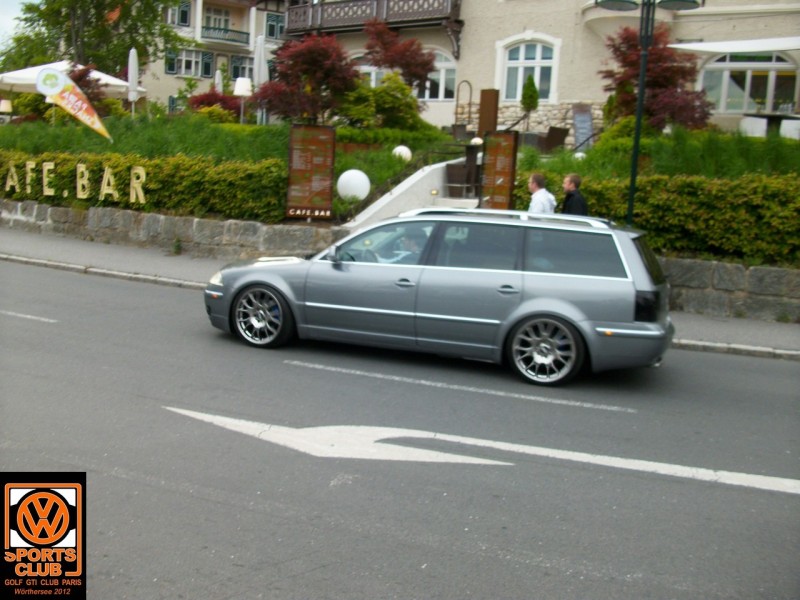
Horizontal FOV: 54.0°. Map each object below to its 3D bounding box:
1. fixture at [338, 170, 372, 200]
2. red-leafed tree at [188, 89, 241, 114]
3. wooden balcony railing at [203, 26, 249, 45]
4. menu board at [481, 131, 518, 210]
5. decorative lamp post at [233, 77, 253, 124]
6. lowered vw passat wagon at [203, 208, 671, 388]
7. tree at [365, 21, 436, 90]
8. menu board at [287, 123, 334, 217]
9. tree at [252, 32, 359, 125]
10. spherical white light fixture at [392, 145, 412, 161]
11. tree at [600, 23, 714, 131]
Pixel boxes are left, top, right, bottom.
[{"bbox_3d":[-0.831,-2.040,14.100,0.600,0.600,0.600,3,7,0],"label":"fixture"},{"bbox_3d":[-5.650,-5.717,24.094,1.700,1.500,1.600,5,7,15],"label":"red-leafed tree"},{"bbox_3d":[-12.622,-19.186,57.000,3.400,0.900,0.180,0,8,-24],"label":"wooden balcony railing"},{"bbox_3d":[1.503,-1.798,12.302,0.100,1.620,0.800,-2,9,-37],"label":"menu board"},{"bbox_3d":[-4.246,-5.143,21.103,0.480,1.650,0.480,6,8,20],"label":"decorative lamp post"},{"bbox_3d":[0.307,-0.182,7.730,4.680,1.430,1.790,6,8,19],"label":"lowered vw passat wagon"},{"bbox_3d":[-0.030,-5.630,20.194,1.900,3.100,1.800,5,7,15],"label":"tree"},{"bbox_3d":[-1.540,-2.219,13.600,0.800,1.620,0.100,5,7,8],"label":"menu board"},{"bbox_3d":[-2.339,-5.335,19.769,2.600,2.700,2.500,5,7,15],"label":"tree"},{"bbox_3d":[0.046,-3.057,16.600,0.425,0.425,0.425,3,7,0],"label":"spherical white light fixture"},{"bbox_3d":[5.642,-4.693,17.369,2.450,2.700,2.300,5,7,15],"label":"tree"}]

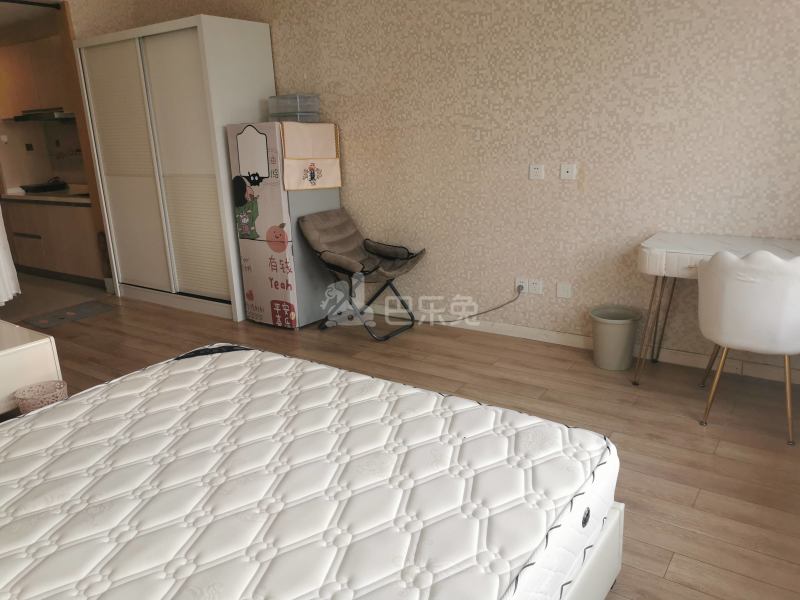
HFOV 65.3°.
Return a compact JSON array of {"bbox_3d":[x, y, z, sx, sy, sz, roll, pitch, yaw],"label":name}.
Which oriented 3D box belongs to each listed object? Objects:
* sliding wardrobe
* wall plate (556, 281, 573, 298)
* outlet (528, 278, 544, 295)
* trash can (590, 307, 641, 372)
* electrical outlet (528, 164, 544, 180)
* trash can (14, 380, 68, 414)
[{"bbox_3d":[-1.659,-0.989,4.870,1.487,2.037,0.603,8,19,34],"label":"sliding wardrobe"},{"bbox_3d":[0.966,-0.062,3.661,0.086,0.086,0.010,8,19,34],"label":"wall plate"},{"bbox_3d":[0.824,-0.076,3.759,0.086,0.086,0.010,8,19,34],"label":"outlet"},{"bbox_3d":[1.177,0.212,3.420,0.259,0.292,0.259,-2,16,1],"label":"trash can"},{"bbox_3d":[0.784,-0.731,3.578,0.086,0.086,0.010,8,19,34],"label":"electrical outlet"},{"bbox_3d":[-1.618,0.524,2.860,0.210,0.243,0.210,-2,16,1],"label":"trash can"}]

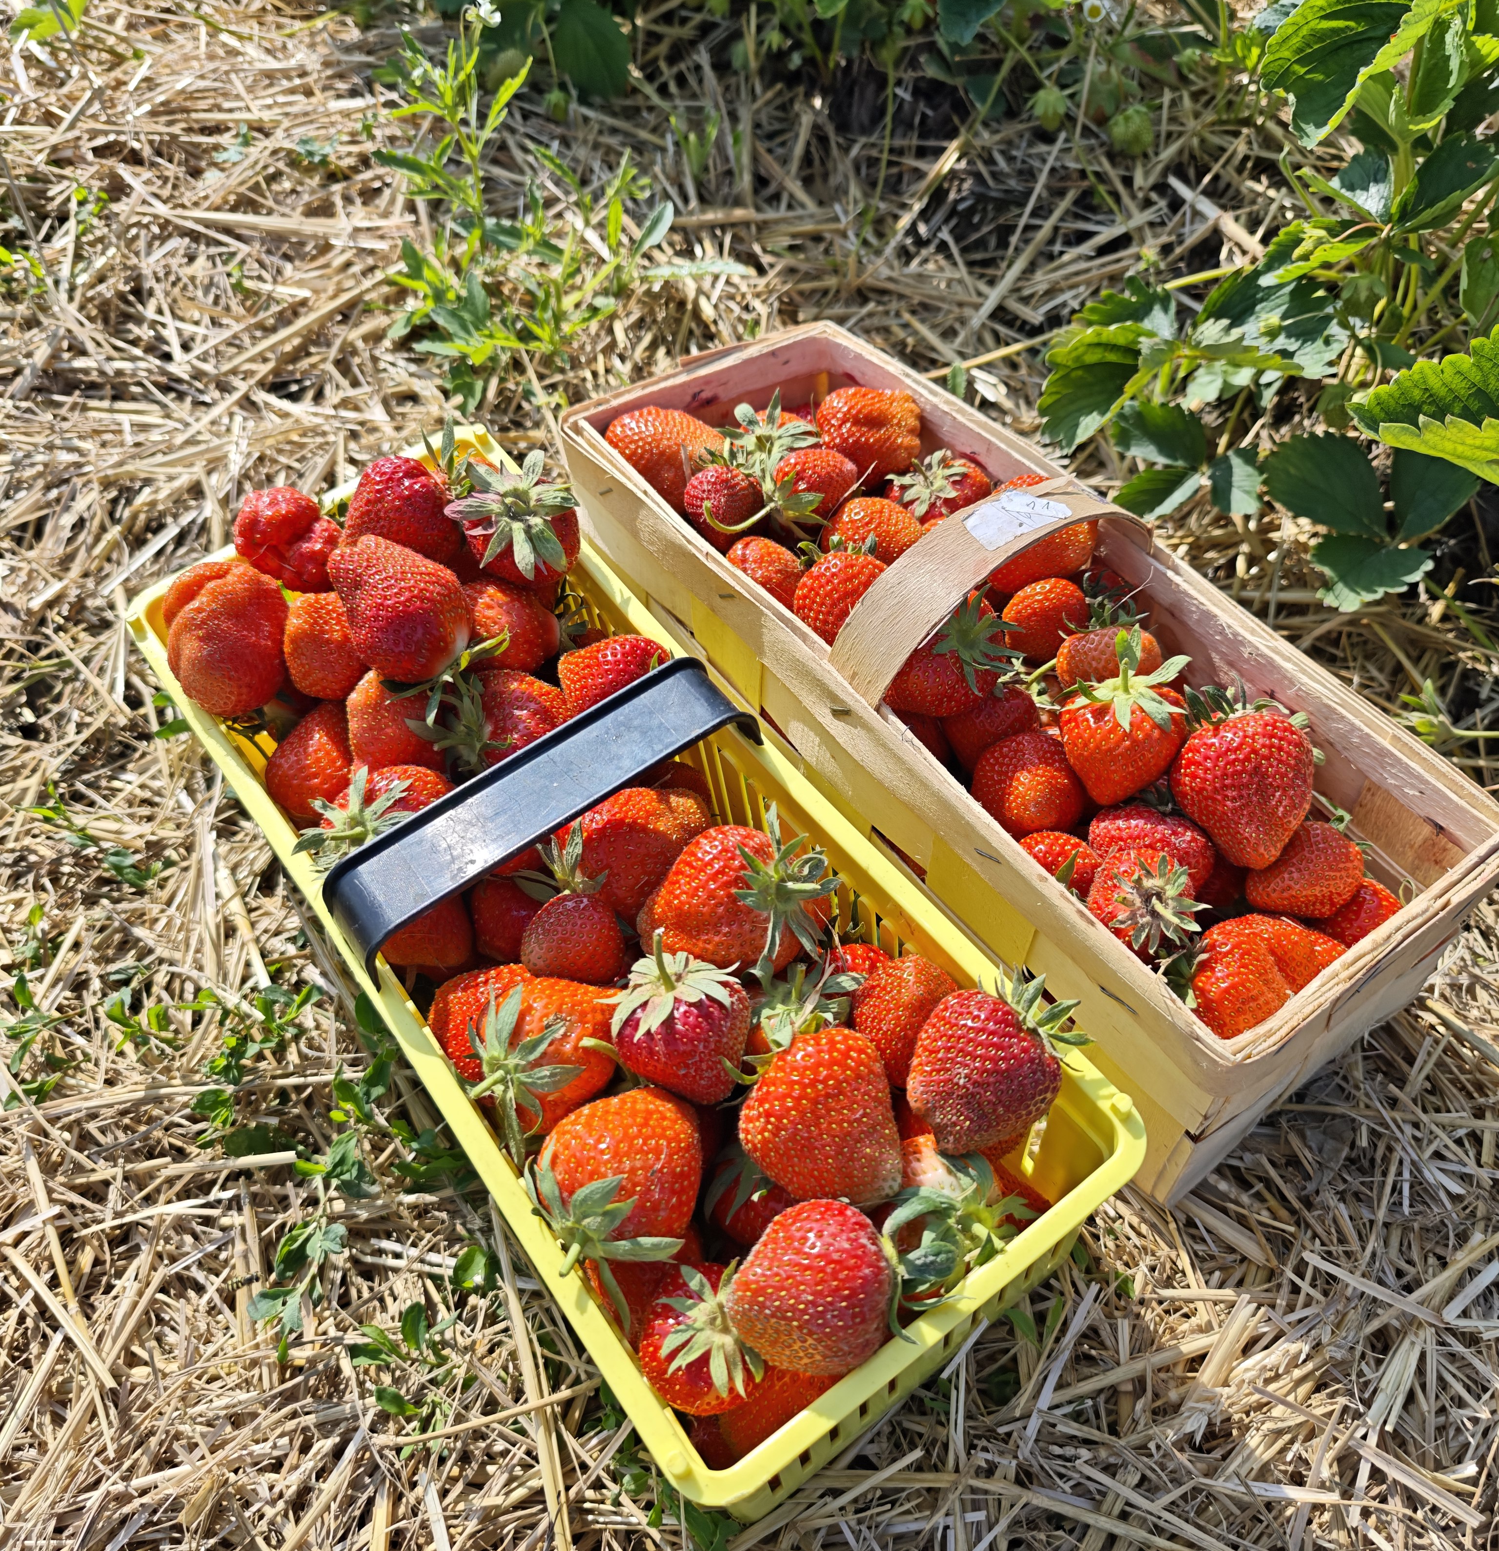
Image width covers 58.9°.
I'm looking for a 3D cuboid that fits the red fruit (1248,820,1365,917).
[{"bbox_3d":[0.208,0.033,0.499,0.043,0.038,0.038,-22,16,-7],"label":"red fruit"}]

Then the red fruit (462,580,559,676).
[{"bbox_3d":[-0.086,-0.052,0.470,0.041,0.036,0.036,10,90,-11],"label":"red fruit"}]

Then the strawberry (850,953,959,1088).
[{"bbox_3d":[0.048,0.077,0.414,0.037,0.044,0.037,6,38,-2],"label":"strawberry"}]

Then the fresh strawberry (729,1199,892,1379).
[{"bbox_3d":[0.015,0.127,0.329,0.044,0.042,0.043,-7,90,-25],"label":"fresh strawberry"}]

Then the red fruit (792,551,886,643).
[{"bbox_3d":[0.040,-0.071,0.550,0.040,0.042,0.040,0,32,0],"label":"red fruit"}]

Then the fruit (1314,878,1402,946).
[{"bbox_3d":[0.228,0.056,0.499,0.036,0.038,0.036,44,33,-12],"label":"fruit"}]

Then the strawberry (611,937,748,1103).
[{"bbox_3d":[-0.020,0.074,0.395,0.040,0.047,0.040,-17,21,0],"label":"strawberry"}]

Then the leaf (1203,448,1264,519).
[{"bbox_3d":[0.218,-0.132,0.600,0.025,0.009,0.033,-30,65,-13],"label":"leaf"}]

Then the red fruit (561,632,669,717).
[{"bbox_3d":[-0.048,-0.032,0.477,0.042,0.037,0.037,-22,16,14],"label":"red fruit"}]

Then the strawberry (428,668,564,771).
[{"bbox_3d":[-0.090,-0.018,0.483,0.052,0.038,0.038,-3,51,-25],"label":"strawberry"}]

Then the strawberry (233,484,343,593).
[{"bbox_3d":[-0.163,-0.083,0.468,0.038,0.035,0.035,-1,53,1],"label":"strawberry"}]

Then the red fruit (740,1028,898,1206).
[{"bbox_3d":[0.018,0.090,0.350,0.043,0.043,0.048,-31,65,0],"label":"red fruit"}]

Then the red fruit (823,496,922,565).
[{"bbox_3d":[0.055,-0.107,0.588,0.041,0.036,0.038,-32,59,-22],"label":"red fruit"}]

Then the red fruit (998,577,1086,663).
[{"bbox_3d":[0.126,-0.067,0.568,0.034,0.035,0.034,-22,63,-36],"label":"red fruit"}]

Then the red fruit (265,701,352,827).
[{"bbox_3d":[-0.158,-0.004,0.480,0.034,0.034,0.045,22,90,-6],"label":"red fruit"}]

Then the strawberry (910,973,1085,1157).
[{"bbox_3d":[0.063,0.075,0.347,0.050,0.043,0.043,-41,90,-18],"label":"strawberry"}]

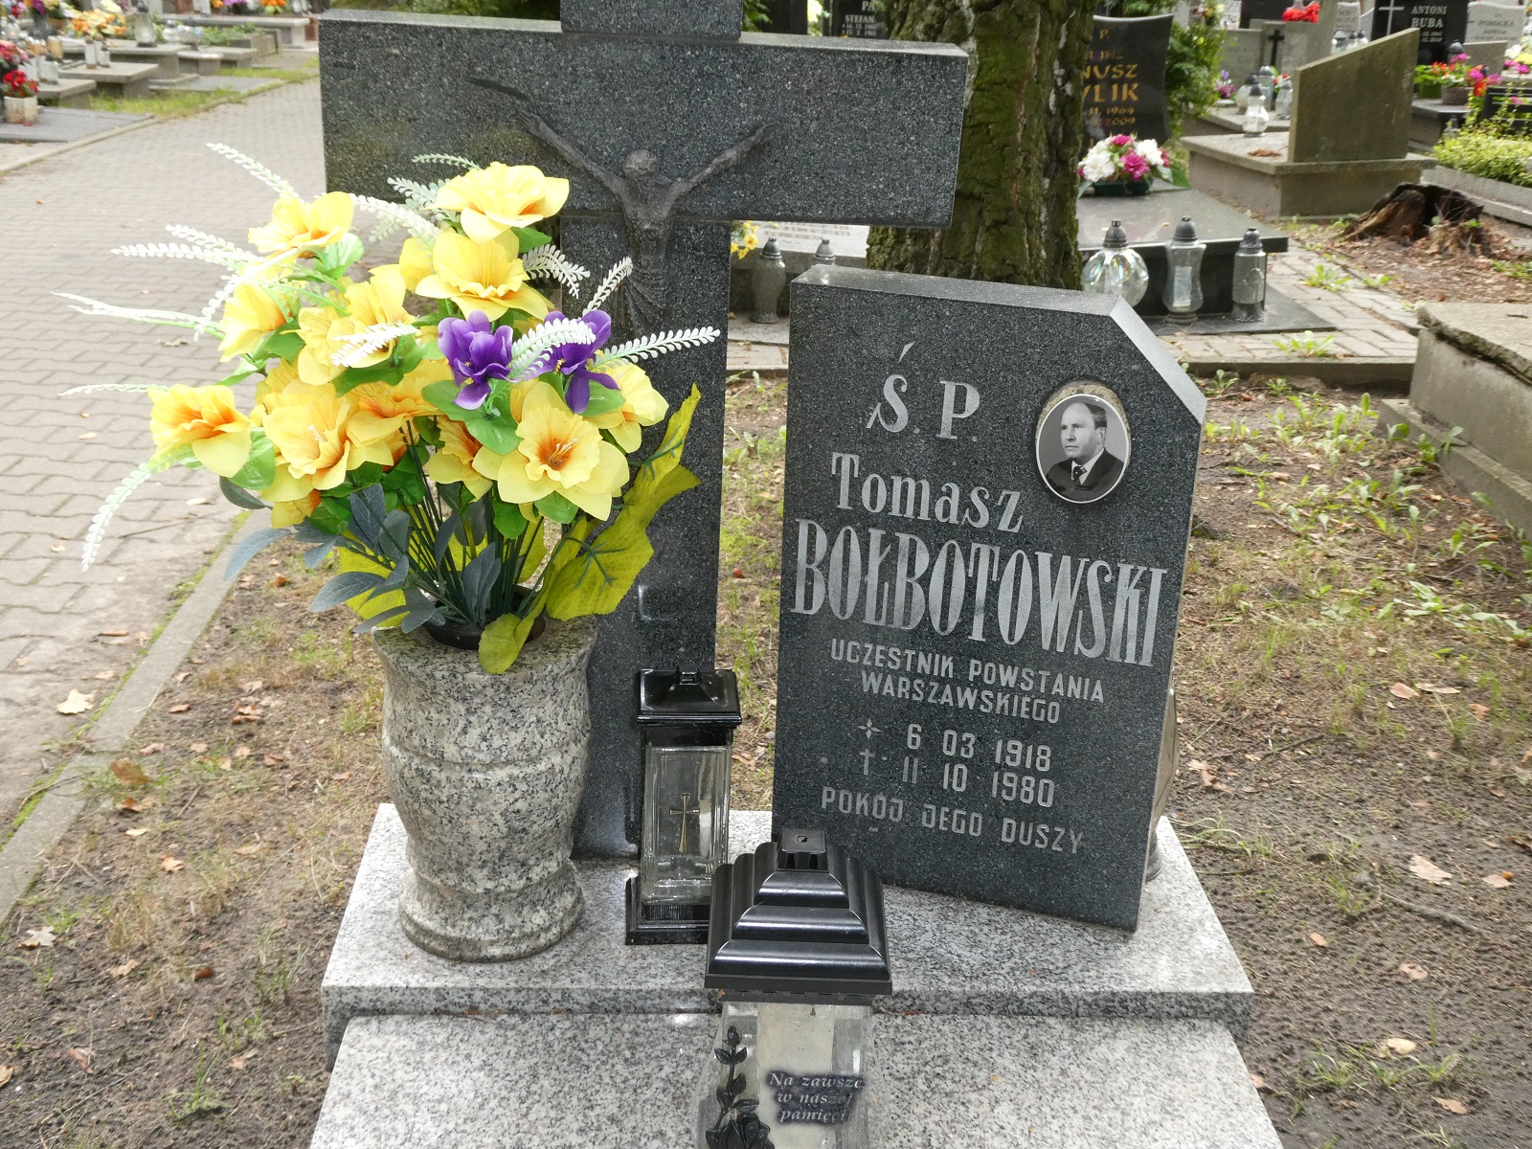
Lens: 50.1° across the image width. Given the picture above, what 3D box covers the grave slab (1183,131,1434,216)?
[{"bbox_3d":[2.561,-1.948,7.881,0.732,0.208,1.282,-3,21,-4],"label":"grave slab"}]

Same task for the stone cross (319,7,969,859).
[{"bbox_3d":[-0.117,-0.152,1.552,0.544,0.952,0.082,3,25,0],"label":"stone cross"}]

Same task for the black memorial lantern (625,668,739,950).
[{"bbox_3d":[-0.078,0.210,1.579,0.109,0.272,0.109,1,23,-5],"label":"black memorial lantern"}]

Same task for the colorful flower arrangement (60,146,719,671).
[{"bbox_3d":[-0.310,-0.141,1.359,0.510,0.390,0.370,2,22,0],"label":"colorful flower arrangement"}]

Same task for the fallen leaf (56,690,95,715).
[{"bbox_3d":[-1.133,0.208,2.689,0.060,0.015,0.069,-5,22,-23],"label":"fallen leaf"}]

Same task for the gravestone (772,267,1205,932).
[{"bbox_3d":[0.207,0.030,1.592,0.377,0.611,0.085,8,23,16],"label":"gravestone"}]

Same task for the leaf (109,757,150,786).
[{"bbox_3d":[-0.962,0.296,2.477,0.059,0.015,0.072,-5,22,-22],"label":"leaf"}]

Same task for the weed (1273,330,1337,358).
[{"bbox_3d":[1.646,-0.696,5.000,0.175,0.055,0.135,2,22,0],"label":"weed"}]

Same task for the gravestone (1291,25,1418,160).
[{"bbox_3d":[2.614,-2.131,7.285,0.518,0.553,0.056,-3,21,-4],"label":"gravestone"}]

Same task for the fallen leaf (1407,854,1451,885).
[{"bbox_3d":[0.922,0.407,2.275,0.058,0.020,0.057,11,24,23],"label":"fallen leaf"}]

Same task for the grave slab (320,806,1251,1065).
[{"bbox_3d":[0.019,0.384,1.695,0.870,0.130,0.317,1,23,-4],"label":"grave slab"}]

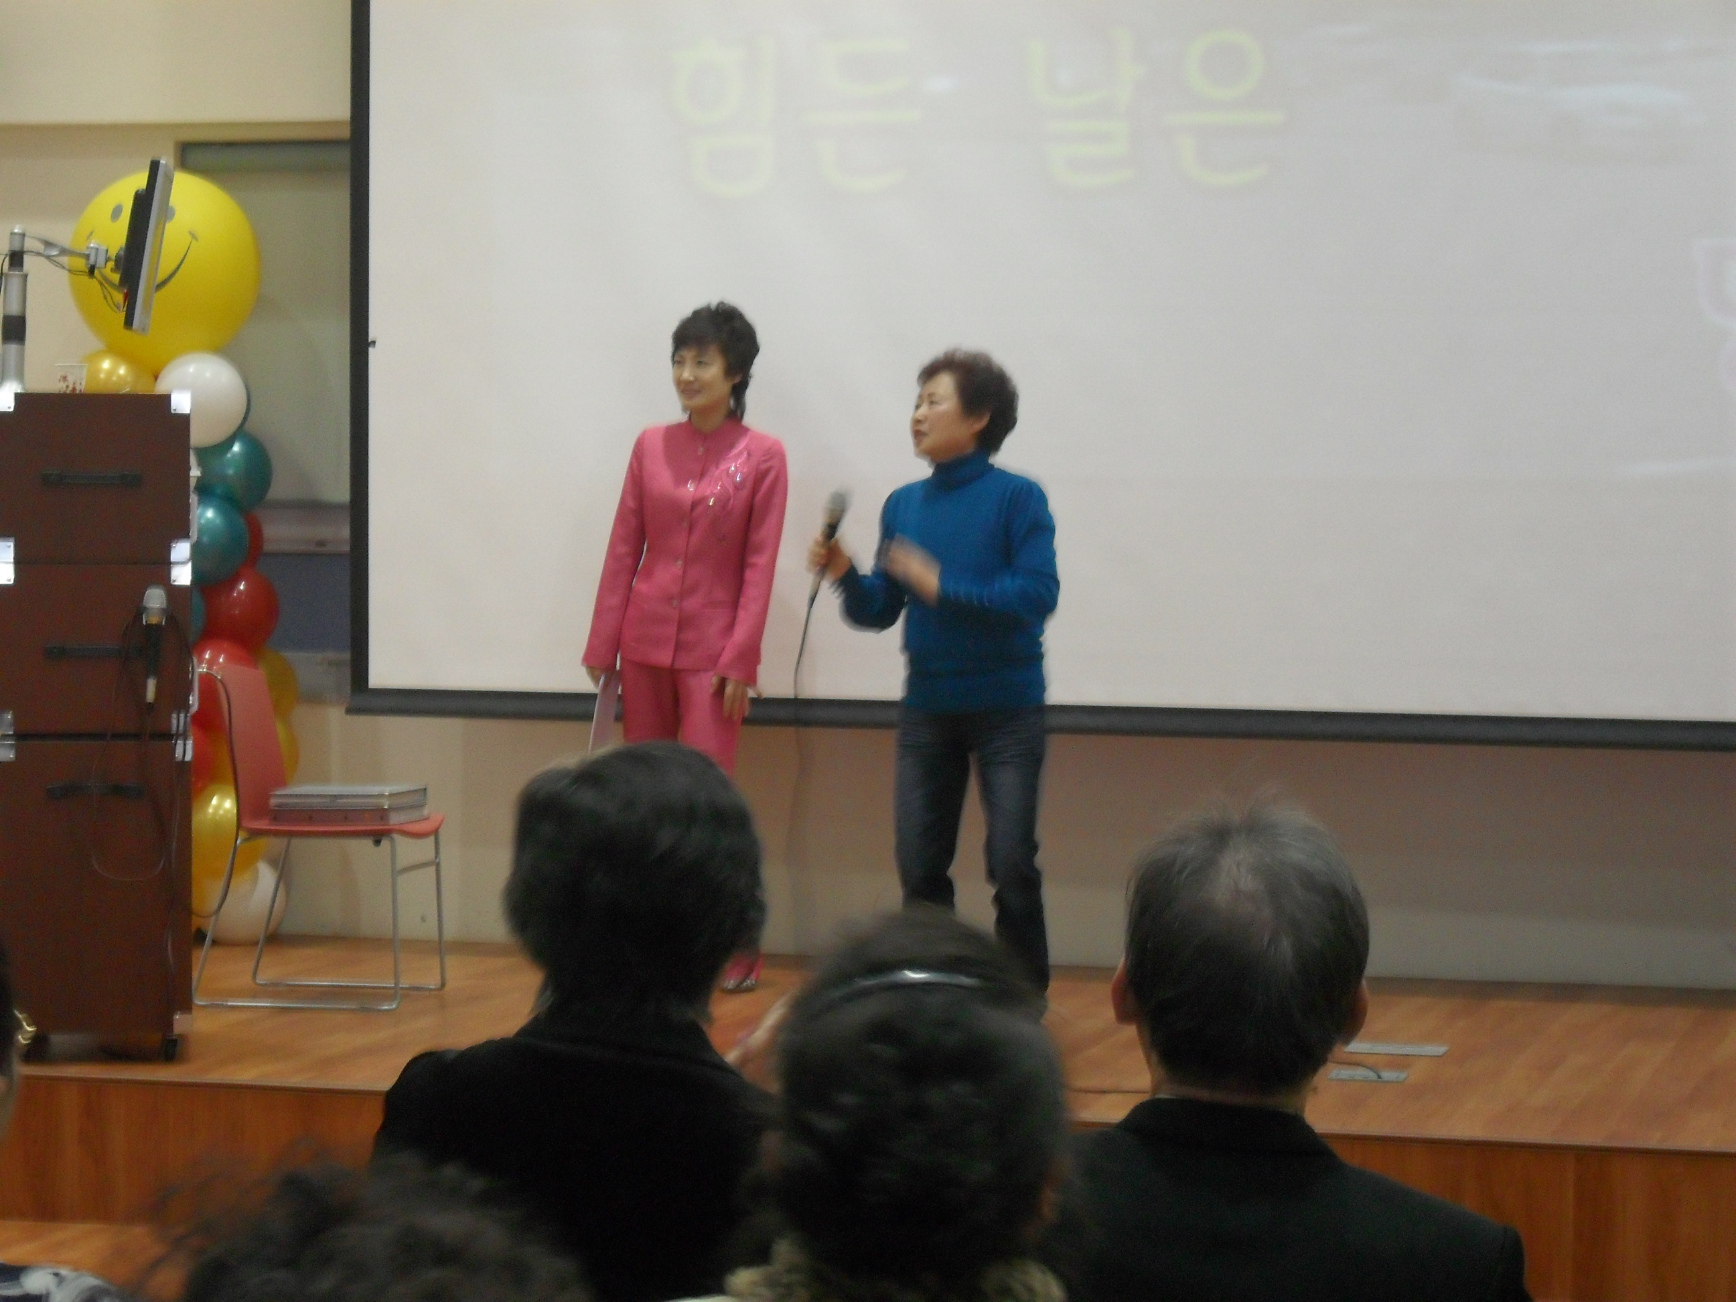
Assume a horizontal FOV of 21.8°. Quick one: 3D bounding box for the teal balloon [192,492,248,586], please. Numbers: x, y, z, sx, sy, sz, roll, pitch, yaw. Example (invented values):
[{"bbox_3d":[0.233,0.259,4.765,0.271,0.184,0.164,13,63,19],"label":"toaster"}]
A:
[{"bbox_3d":[-1.755,-0.295,11.920,0.245,0.250,0.245,0,2,-9],"label":"teal balloon"}]

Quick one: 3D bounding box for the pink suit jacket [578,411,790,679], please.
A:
[{"bbox_3d":[-0.455,-0.246,11.300,0.470,0.670,0.270,1,2,15],"label":"pink suit jacket"}]

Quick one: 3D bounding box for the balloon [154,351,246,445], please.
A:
[{"bbox_3d":[-1.778,-0.672,12.050,0.245,0.250,0.245,0,2,0],"label":"balloon"}]

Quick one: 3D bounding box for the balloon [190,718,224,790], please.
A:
[{"bbox_3d":[-1.827,0.278,12.100,0.220,0.220,0.220,0,2,0],"label":"balloon"}]

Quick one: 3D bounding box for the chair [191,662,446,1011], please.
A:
[{"bbox_3d":[-1.301,0.432,10.812,0.520,0.800,0.480,1,2,7],"label":"chair"}]

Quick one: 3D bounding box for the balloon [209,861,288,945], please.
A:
[{"bbox_3d":[-1.670,0.672,12.120,0.230,0.230,0.230,0,2,0],"label":"balloon"}]

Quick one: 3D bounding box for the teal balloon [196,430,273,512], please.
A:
[{"bbox_3d":[-1.710,-0.484,12.150,0.220,0.225,0.220,0,2,0],"label":"teal balloon"}]

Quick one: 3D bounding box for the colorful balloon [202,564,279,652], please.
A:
[{"bbox_3d":[-1.682,-0.110,12.050,0.235,0.240,0.235,0,2,-9],"label":"colorful balloon"}]

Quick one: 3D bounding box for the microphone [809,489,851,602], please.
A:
[{"bbox_3d":[-0.089,-0.244,10.350,0.050,0.245,0.050,14,6,0],"label":"microphone"}]

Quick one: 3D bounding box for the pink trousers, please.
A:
[{"bbox_3d":[-0.457,0.389,11.300,0.360,0.870,0.250,1,2,15],"label":"pink trousers"}]

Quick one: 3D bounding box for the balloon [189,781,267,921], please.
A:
[{"bbox_3d":[-1.714,0.492,11.920,0.255,0.270,0.255,0,2,-9],"label":"balloon"}]

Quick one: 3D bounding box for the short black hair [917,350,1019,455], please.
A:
[{"bbox_3d":[0.237,-0.593,10.750,0.250,0.250,0.210,-1,3,-35],"label":"short black hair"}]

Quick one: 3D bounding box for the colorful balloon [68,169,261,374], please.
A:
[{"bbox_3d":[-1.875,-1.010,12.020,0.515,0.540,0.510,1,2,6],"label":"colorful balloon"}]

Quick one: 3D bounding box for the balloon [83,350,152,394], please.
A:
[{"bbox_3d":[-1.994,-0.689,11.970,0.250,0.245,0.250,0,2,-9],"label":"balloon"}]

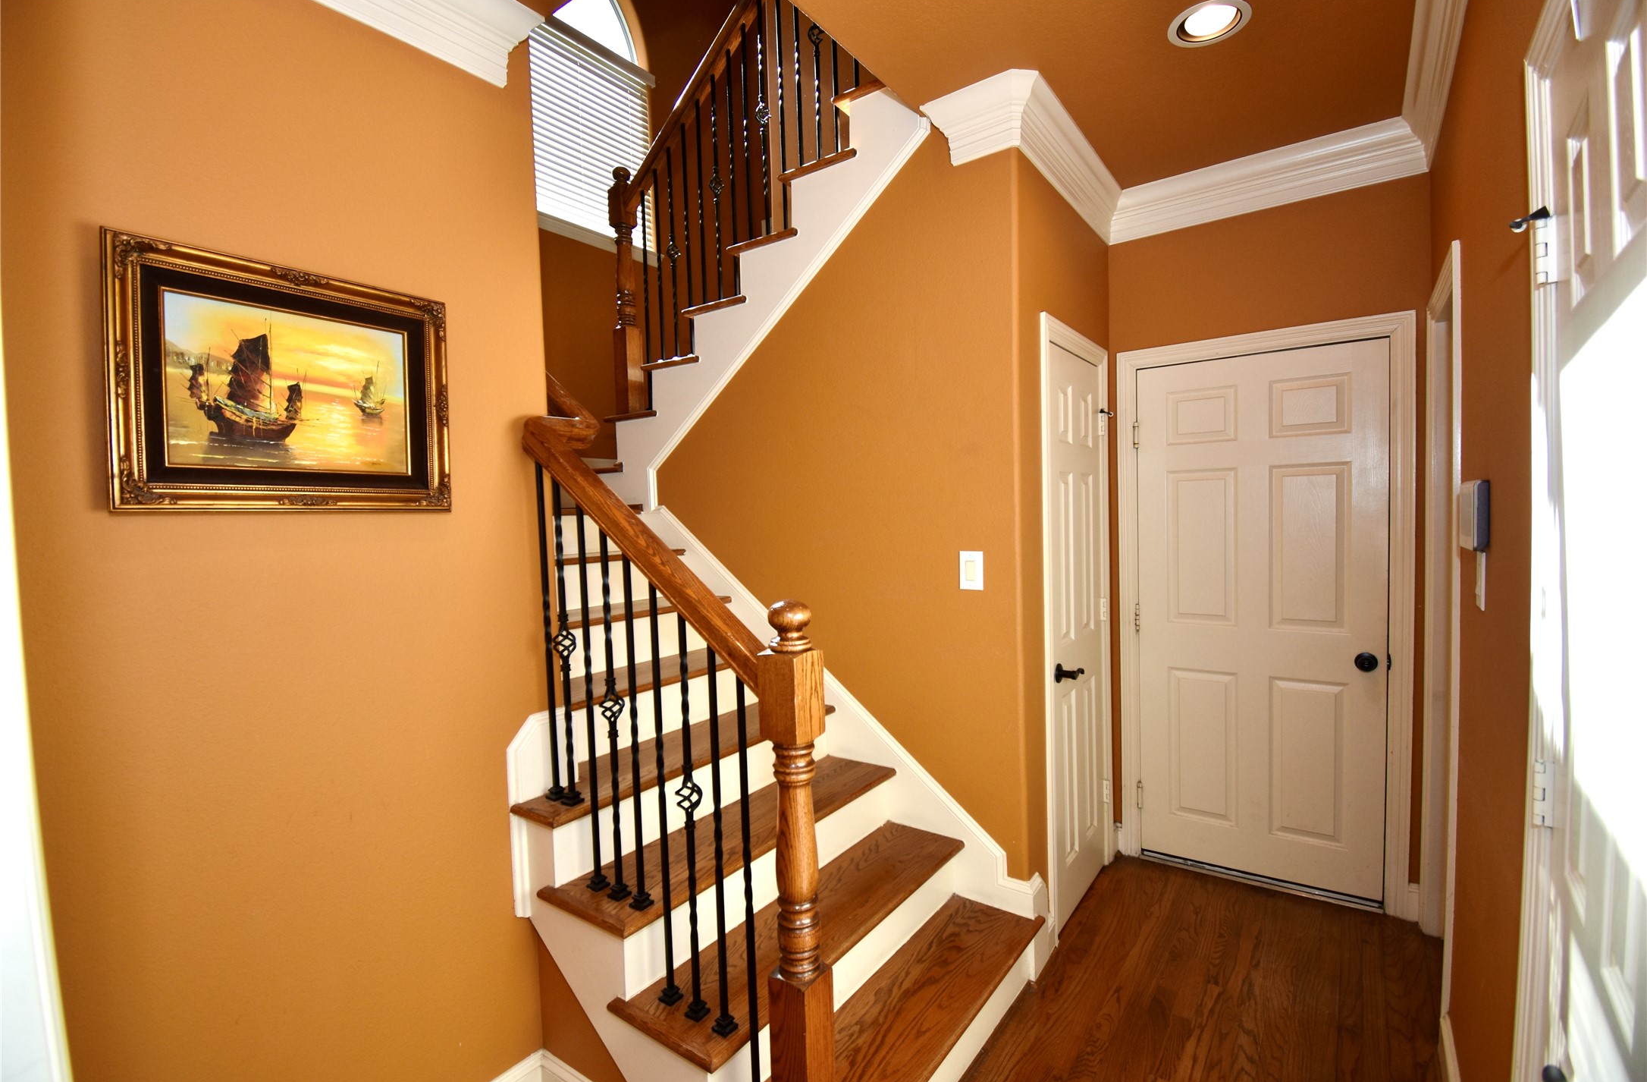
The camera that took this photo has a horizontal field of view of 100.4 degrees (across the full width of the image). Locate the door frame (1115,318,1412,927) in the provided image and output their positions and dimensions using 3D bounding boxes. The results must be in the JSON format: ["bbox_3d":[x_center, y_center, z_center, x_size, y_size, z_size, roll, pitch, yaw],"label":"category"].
[{"bbox_3d":[1.682,0.279,2.695,0.954,2.134,0.120,0,3,37],"label":"door frame"}]

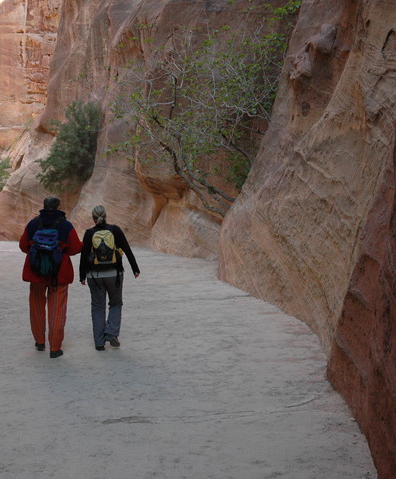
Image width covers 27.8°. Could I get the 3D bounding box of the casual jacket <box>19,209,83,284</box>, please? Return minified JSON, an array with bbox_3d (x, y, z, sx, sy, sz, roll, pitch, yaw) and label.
[{"bbox_3d":[-1.633,0.077,8.850,0.700,0.840,0.420,0,2,-6],"label":"casual jacket"}]

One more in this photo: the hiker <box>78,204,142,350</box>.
[{"bbox_3d":[-1.013,0.438,9.150,0.700,1.640,0.520,0,2,-7],"label":"hiker"}]

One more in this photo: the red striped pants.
[{"bbox_3d":[-1.653,0.821,8.870,0.430,0.880,0.480,0,2,-7],"label":"red striped pants"}]

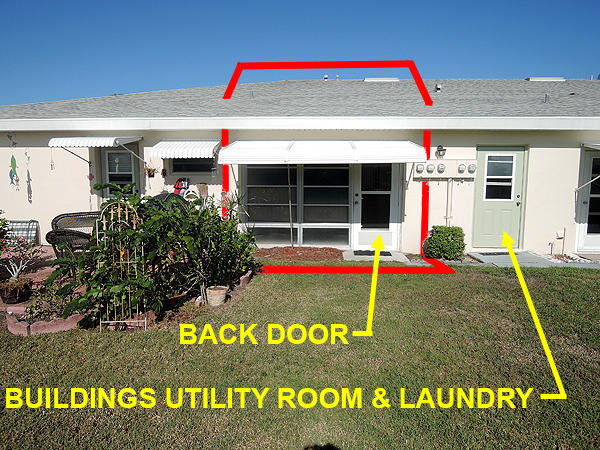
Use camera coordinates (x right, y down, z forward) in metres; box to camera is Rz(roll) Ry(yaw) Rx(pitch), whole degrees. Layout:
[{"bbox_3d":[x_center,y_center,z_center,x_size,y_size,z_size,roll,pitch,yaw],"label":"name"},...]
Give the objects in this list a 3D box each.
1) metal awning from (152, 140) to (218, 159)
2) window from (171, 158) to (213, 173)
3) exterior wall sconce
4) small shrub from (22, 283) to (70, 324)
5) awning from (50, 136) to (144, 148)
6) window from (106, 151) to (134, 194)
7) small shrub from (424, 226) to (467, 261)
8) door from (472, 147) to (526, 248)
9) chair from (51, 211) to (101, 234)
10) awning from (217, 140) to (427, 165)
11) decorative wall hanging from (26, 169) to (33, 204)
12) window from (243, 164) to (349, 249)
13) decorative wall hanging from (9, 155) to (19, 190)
[{"bbox_3d":[-2.337,-1.557,8.564,1.292,0.384,0.550,0,7,3],"label":"metal awning"},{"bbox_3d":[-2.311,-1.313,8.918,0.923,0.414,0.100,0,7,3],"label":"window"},{"bbox_3d":[2.882,-1.488,8.480,0.217,0.282,0.220,0,7,3],"label":"exterior wall sconce"},{"bbox_3d":[-2.824,0.833,4.624,0.460,0.310,0.420,0,6,0],"label":"small shrub"},{"bbox_3d":[-4.036,-1.659,8.341,1.315,0.300,1.130,0,7,3],"label":"awning"},{"bbox_3d":[-3.900,-1.117,9.025,0.632,0.991,0.080,0,7,3],"label":"window"},{"bbox_3d":[2.780,0.312,7.974,0.830,0.690,0.780,1,6,3],"label":"small shrub"},{"bbox_3d":[4.001,-0.539,8.400,0.930,2.030,0.060,1,6,3],"label":"door"},{"bbox_3d":[-3.853,0.220,7.473,0.800,0.860,0.900,3,7,22],"label":"chair"},{"bbox_3d":[0.398,-1.342,7.643,3.480,0.530,1.500,1,6,3],"label":"awning"},{"bbox_3d":[-5.880,-0.832,9.051,0.124,0.770,0.050,0,7,3],"label":"decorative wall hanging"},{"bbox_3d":[-0.061,-0.460,8.908,2.337,1.843,0.100,0,7,3],"label":"window"},{"bbox_3d":[-6.204,-1.135,9.032,0.236,0.765,0.050,0,7,3],"label":"decorative wall hanging"}]

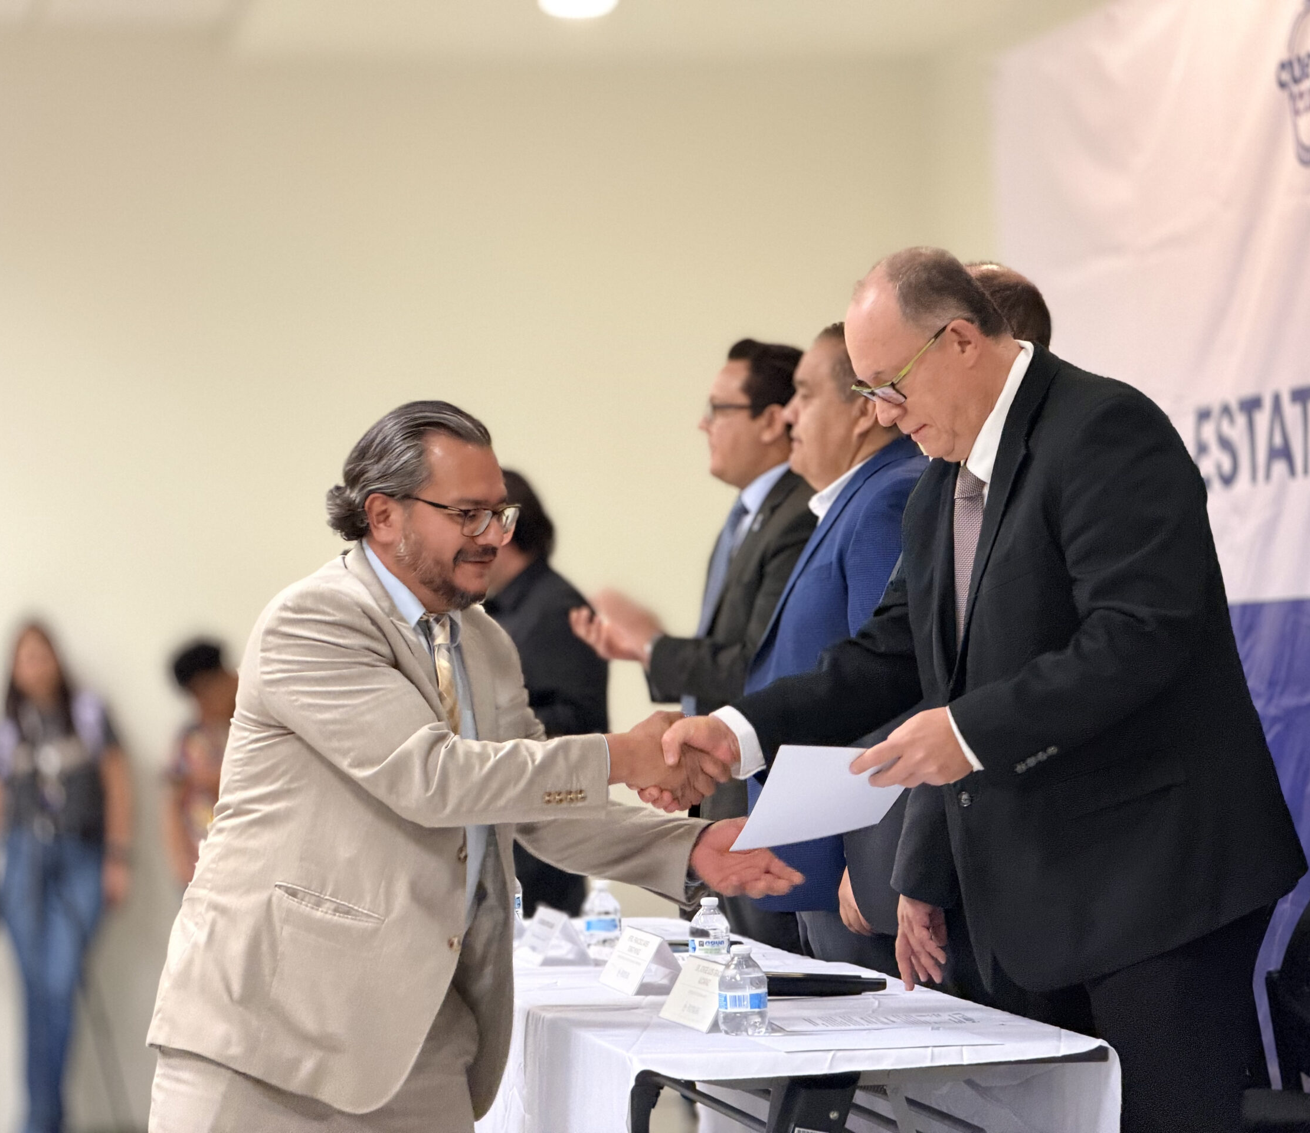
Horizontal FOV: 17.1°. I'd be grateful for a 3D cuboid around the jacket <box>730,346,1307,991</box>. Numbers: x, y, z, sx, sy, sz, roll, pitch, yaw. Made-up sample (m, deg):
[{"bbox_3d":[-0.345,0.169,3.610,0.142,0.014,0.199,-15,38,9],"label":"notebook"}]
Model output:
[{"bbox_3d":[0.461,0.128,5.460,0.640,0.800,0.540,1,-2,-26],"label":"jacket"}]

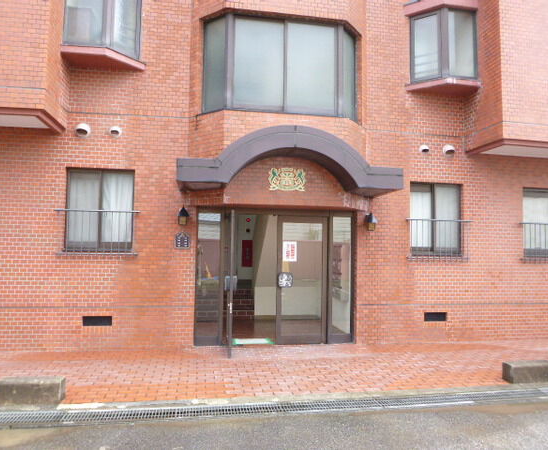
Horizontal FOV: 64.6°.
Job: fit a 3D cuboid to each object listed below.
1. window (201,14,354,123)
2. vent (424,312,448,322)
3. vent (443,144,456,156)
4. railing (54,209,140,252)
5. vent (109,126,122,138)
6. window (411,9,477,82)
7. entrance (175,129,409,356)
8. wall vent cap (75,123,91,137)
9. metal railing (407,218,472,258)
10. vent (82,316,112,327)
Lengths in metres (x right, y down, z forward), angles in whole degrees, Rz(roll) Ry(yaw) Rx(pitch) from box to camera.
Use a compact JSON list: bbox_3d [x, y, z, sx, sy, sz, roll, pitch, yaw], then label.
[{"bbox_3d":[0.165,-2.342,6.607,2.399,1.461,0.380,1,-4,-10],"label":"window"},{"bbox_3d":[2.680,1.530,7.191,0.395,0.145,0.050,1,-4,-10],"label":"vent"},{"bbox_3d":[2.978,-1.248,7.360,0.205,0.200,0.130,1,-4,-10],"label":"vent"},{"bbox_3d":[-2.558,0.109,6.288,1.166,0.643,0.110,1,-4,-10],"label":"railing"},{"bbox_3d":[-2.351,-1.382,6.440,0.165,0.160,0.110,1,-4,-10],"label":"vent"},{"bbox_3d":[2.863,-2.982,7.331,1.038,1.206,0.360,1,-4,-10],"label":"window"},{"bbox_3d":[0.180,0.266,6.320,3.112,3.179,1.050,1,-4,-10],"label":"entrance"},{"bbox_3d":[-2.800,-1.385,6.351,0.205,0.200,0.130,1,-4,-10],"label":"wall vent cap"},{"bbox_3d":[2.752,0.245,7.214,1.166,0.643,0.110,1,-4,-10],"label":"metal railing"},{"bbox_3d":[-2.550,1.398,6.278,0.402,0.145,0.050,1,-4,-10],"label":"vent"}]

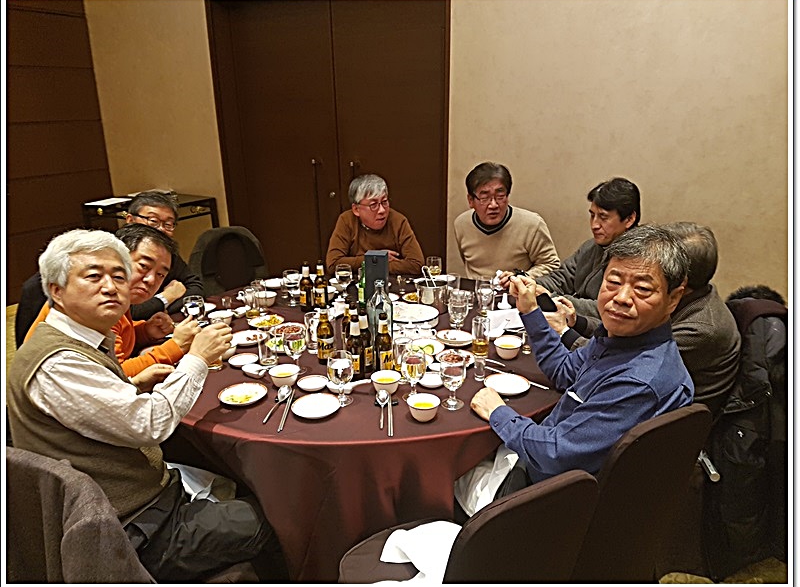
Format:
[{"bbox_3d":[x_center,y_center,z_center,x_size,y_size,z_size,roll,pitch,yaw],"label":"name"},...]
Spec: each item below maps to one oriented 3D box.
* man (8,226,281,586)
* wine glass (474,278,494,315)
[{"bbox_3d":[-0.656,0.503,1.635,0.660,1.300,0.550,-13,21,-33],"label":"man"},{"bbox_3d":[0.369,0.011,2.587,0.078,0.158,0.078,-1,17,0],"label":"wine glass"}]

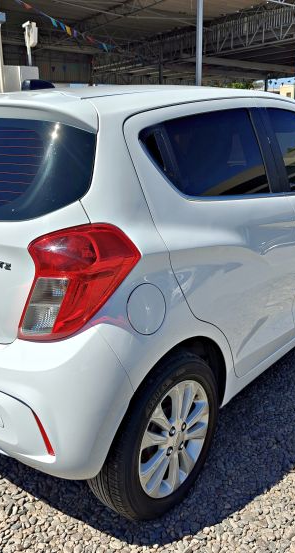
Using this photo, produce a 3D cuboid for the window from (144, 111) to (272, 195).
[{"bbox_3d":[0.246,-0.421,1.731,0.060,0.355,0.760,-11,7,43],"label":"window"}]

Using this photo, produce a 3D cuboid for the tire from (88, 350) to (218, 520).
[{"bbox_3d":[0.042,0.542,1.729,0.185,0.585,0.585,12,22,38],"label":"tire"}]

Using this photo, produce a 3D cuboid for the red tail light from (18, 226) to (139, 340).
[{"bbox_3d":[-0.188,0.033,1.402,0.250,0.355,0.300,12,22,38],"label":"red tail light"}]

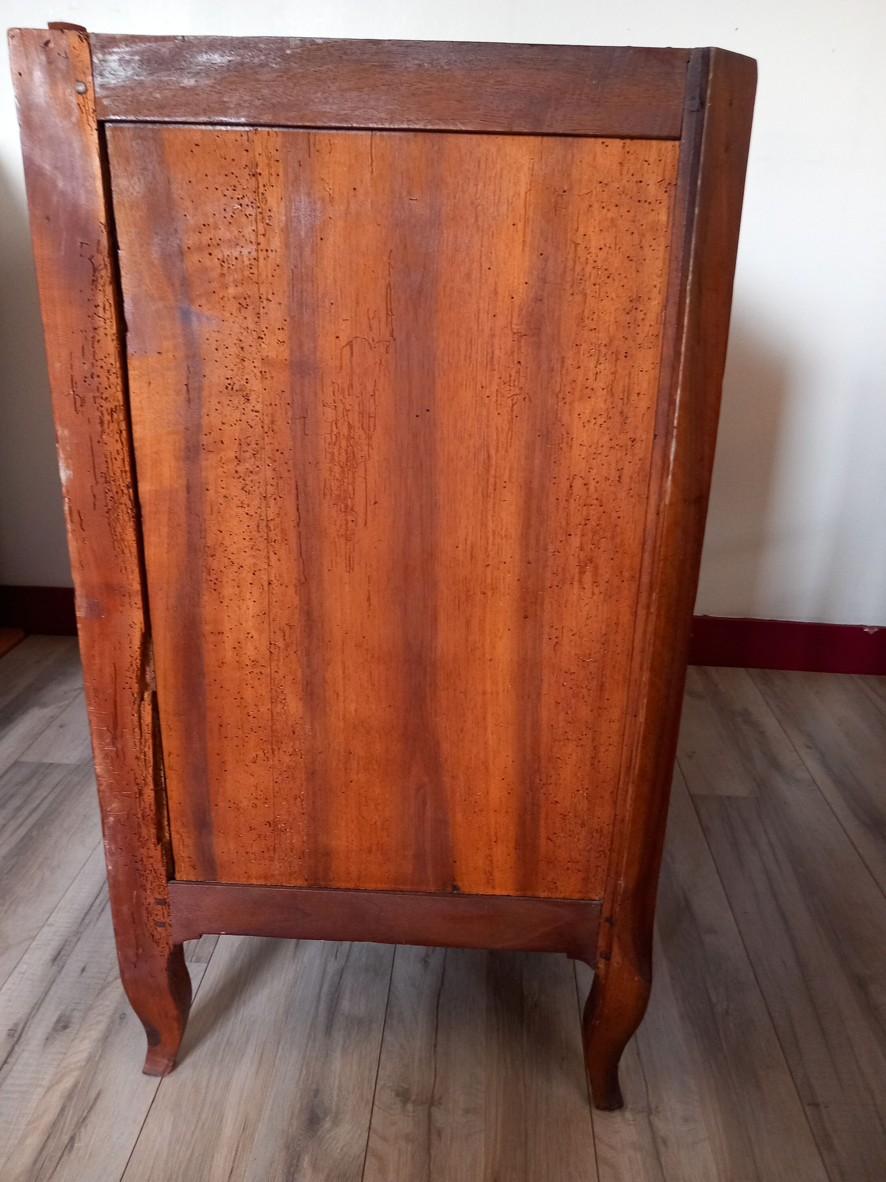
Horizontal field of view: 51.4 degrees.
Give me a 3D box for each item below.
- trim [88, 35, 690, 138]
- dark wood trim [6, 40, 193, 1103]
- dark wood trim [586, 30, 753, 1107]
[{"bbox_3d":[-0.032,-0.302,0.556,0.349,0.047,0.026,2,20,1],"label":"trim"},{"bbox_3d":[-0.243,0.049,0.713,0.050,0.830,0.053,2,20,1],"label":"dark wood trim"},{"bbox_3d":[0.160,0.064,0.707,0.052,0.831,0.055,2,20,1],"label":"dark wood trim"}]

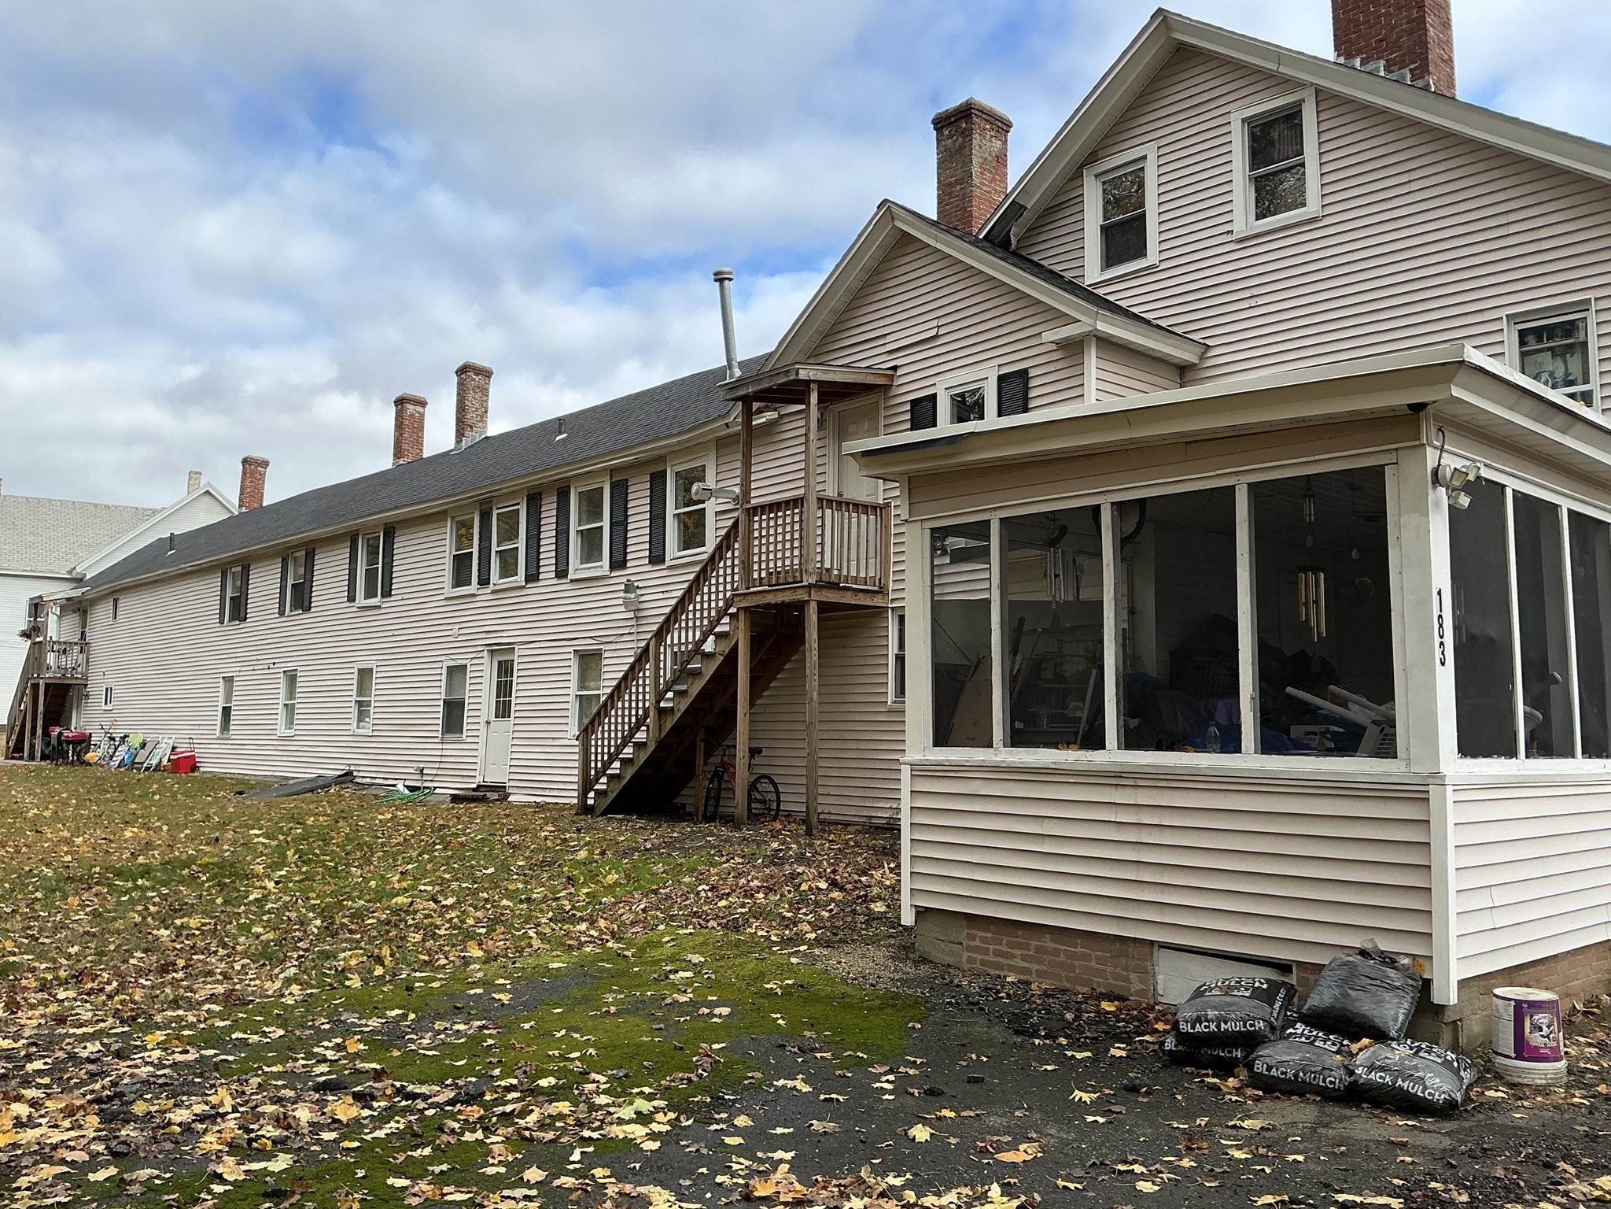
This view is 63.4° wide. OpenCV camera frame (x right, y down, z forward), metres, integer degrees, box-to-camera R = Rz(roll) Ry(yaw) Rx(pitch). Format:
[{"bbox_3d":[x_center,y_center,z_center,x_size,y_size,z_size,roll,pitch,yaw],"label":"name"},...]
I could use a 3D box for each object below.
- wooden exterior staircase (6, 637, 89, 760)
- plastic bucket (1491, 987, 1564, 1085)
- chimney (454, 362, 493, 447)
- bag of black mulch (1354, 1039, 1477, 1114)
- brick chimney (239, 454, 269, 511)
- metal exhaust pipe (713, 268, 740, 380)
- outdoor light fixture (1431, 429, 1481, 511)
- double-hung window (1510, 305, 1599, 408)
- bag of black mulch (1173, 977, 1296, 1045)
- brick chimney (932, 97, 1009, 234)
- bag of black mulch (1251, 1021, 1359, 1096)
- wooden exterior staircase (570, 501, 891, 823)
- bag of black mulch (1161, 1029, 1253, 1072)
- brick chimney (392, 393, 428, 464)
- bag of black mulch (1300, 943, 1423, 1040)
[{"bbox_3d":[-21.434,2.748,36.831,1.120,3.240,3.350,6,-8,-43],"label":"wooden exterior staircase"},{"bbox_3d":[3.239,1.926,5.830,0.290,0.360,0.290,0,-6,1],"label":"plastic bucket"},{"bbox_3d":[-6.784,-3.975,26.517,0.600,1.750,0.440,6,-8,-43],"label":"chimney"},{"bbox_3d":[2.601,1.954,5.461,0.540,0.160,0.430,6,-8,-40],"label":"bag of black mulch"},{"bbox_3d":[-16.276,-3.560,38.347,0.671,1.622,0.651,6,-8,-43],"label":"brick chimney"},{"bbox_3d":[-1.213,-4.406,20.553,0.335,1.813,0.335,-5,-6,-1],"label":"metal exhaust pipe"},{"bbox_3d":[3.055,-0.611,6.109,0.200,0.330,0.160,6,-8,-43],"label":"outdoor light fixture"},{"bbox_3d":[6.705,-1.955,11.682,0.120,1.494,0.727,6,-8,-43],"label":"double-hung window"},{"bbox_3d":[1.998,1.841,5.994,0.450,0.180,0.640,-2,-7,27],"label":"bag of black mulch"},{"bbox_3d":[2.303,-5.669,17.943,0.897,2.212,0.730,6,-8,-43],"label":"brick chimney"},{"bbox_3d":[2.259,1.990,5.758,0.450,0.170,0.660,-3,-7,34],"label":"bag of black mulch"},{"bbox_3d":[-0.938,0.755,15.063,1.160,3.490,4.220,6,-8,-43],"label":"wooden exterior staircase"},{"bbox_3d":[1.927,2.009,6.020,0.430,0.150,0.550,-3,-7,29],"label":"bag of black mulch"},{"bbox_3d":[-8.938,-3.858,29.494,0.600,1.670,0.440,6,-8,-43],"label":"brick chimney"},{"bbox_3d":[2.526,1.759,5.880,0.430,0.180,0.480,-6,23,46],"label":"bag of black mulch"}]

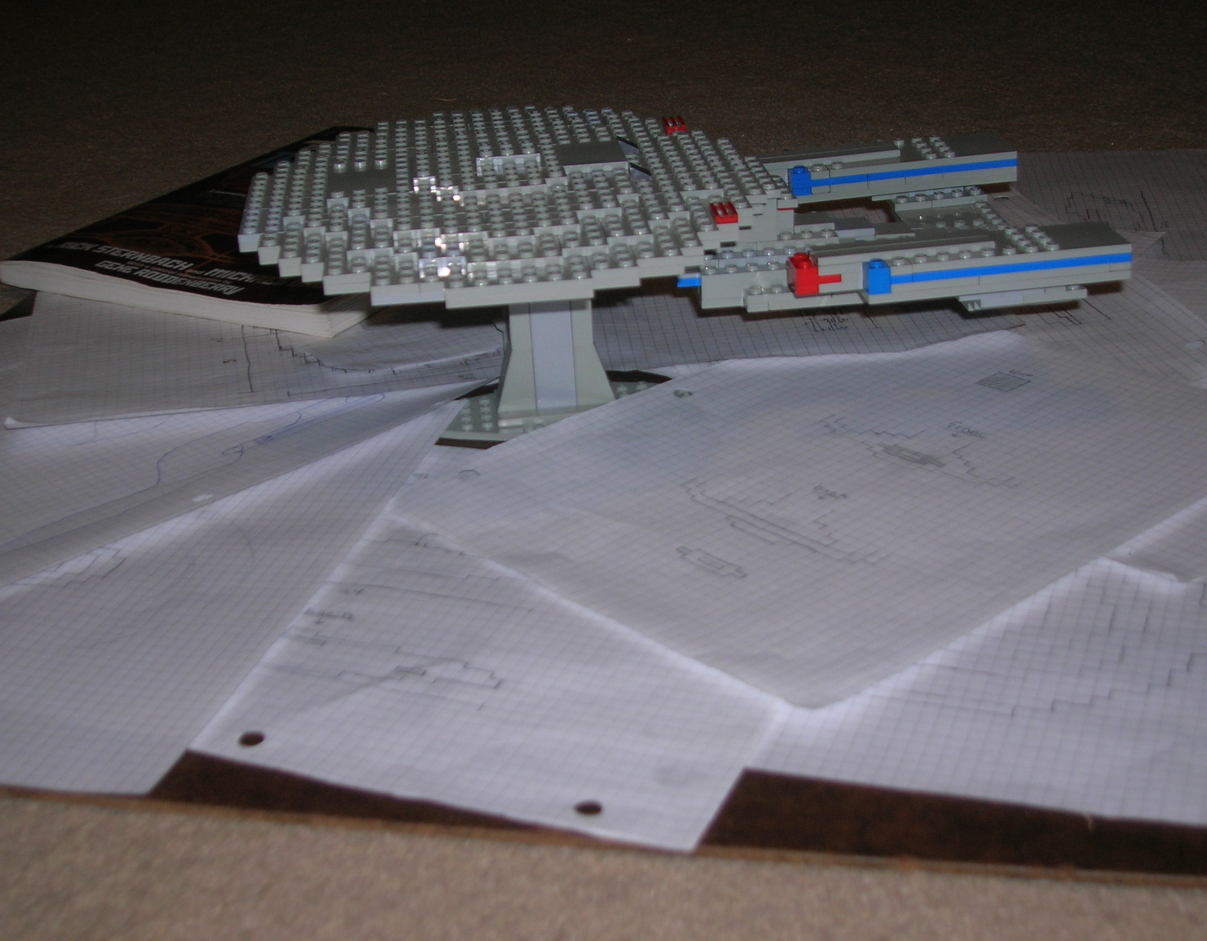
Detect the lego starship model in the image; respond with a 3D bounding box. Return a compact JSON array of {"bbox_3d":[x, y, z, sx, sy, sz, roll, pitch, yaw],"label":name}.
[{"bbox_3d":[0.025,-0.079,0.720,0.320,0.115,0.240,-5,25,-5],"label":"lego starship model"}]

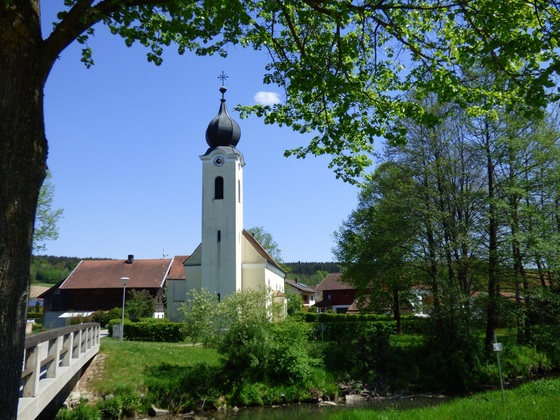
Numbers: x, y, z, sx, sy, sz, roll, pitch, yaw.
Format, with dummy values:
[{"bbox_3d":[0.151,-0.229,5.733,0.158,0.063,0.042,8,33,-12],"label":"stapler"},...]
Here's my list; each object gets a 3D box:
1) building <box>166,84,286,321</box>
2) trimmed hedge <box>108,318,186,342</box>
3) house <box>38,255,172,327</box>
[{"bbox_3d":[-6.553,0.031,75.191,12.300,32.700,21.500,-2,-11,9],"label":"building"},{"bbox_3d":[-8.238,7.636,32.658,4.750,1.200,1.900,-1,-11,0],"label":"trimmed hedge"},{"bbox_3d":[-23.046,11.544,73.512,15.570,9.950,12.600,-1,-11,0],"label":"house"}]

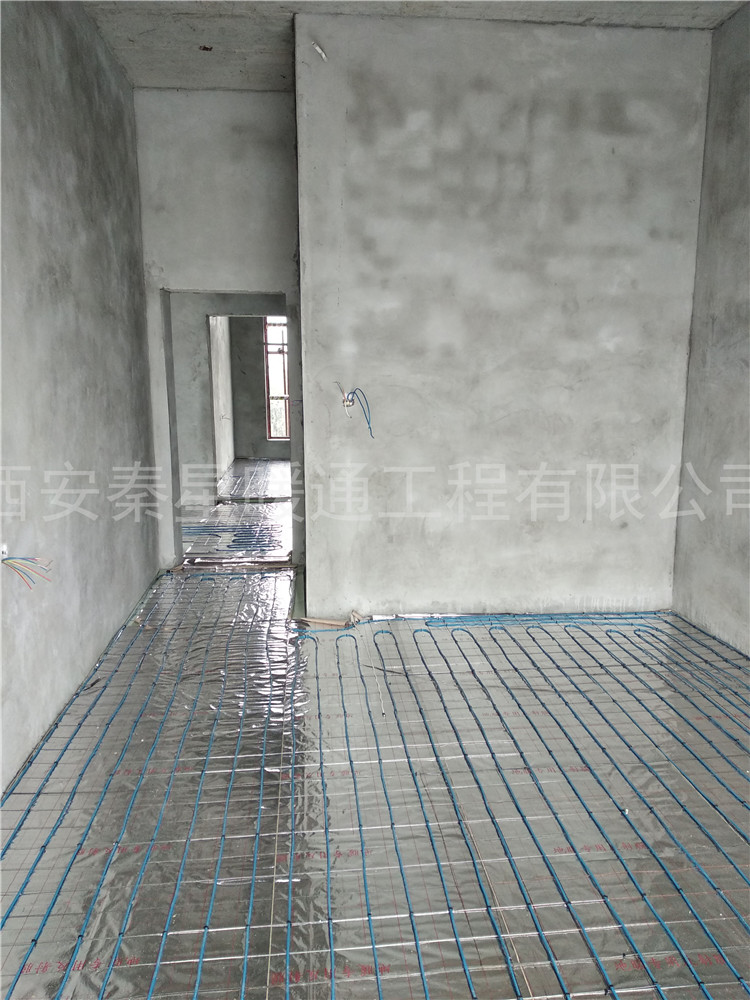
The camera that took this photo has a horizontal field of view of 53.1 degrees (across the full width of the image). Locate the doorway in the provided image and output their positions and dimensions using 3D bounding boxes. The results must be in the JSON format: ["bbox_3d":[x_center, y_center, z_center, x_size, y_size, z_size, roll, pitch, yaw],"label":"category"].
[{"bbox_3d":[-1.101,-0.517,5.830,0.941,2.099,0.260,-1,9,-5],"label":"doorway"}]

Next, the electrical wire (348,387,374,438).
[{"bbox_3d":[-0.077,-0.501,4.297,0.150,0.300,0.110,-1,10,-3],"label":"electrical wire"}]

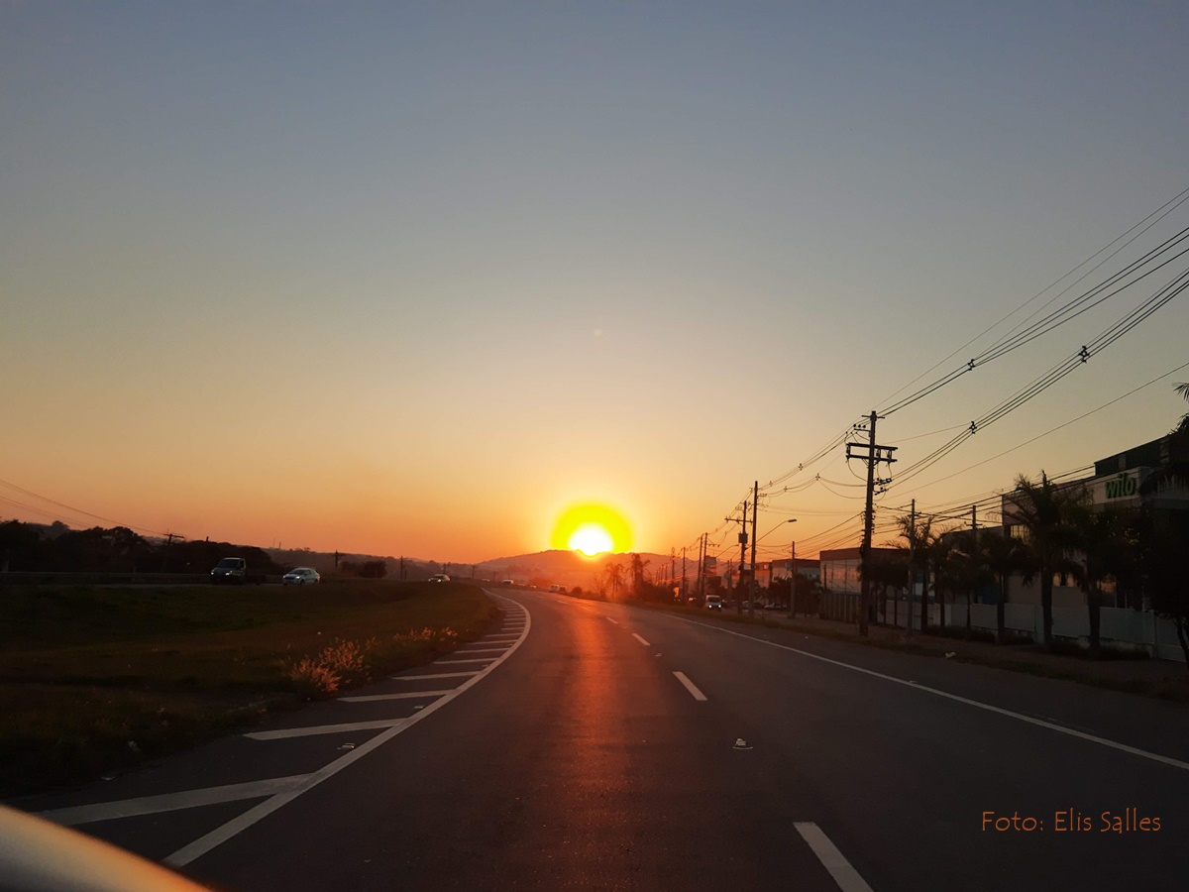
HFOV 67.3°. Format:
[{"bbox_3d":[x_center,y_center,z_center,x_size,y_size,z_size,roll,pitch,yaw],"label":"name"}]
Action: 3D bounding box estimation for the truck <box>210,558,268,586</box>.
[{"bbox_3d":[-26.286,9.191,66.113,1.900,2.030,5.500,3,-9,3],"label":"truck"}]

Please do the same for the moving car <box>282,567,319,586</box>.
[{"bbox_3d":[-25.107,11.168,76.444,1.750,1.480,4.300,3,-9,3],"label":"moving car"}]

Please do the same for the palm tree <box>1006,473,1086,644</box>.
[{"bbox_3d":[20.738,5.180,40.901,3.900,8.036,3.800,4,-9,0],"label":"palm tree"}]

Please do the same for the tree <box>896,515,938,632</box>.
[{"bbox_3d":[19.039,7.429,52.678,2.700,7.095,2.700,4,-9,0],"label":"tree"}]

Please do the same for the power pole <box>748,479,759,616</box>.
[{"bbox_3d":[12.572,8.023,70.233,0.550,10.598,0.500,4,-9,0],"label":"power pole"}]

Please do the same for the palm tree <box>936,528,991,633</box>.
[{"bbox_3d":[20.758,7.675,50.127,3.000,5.944,2.900,4,-9,0],"label":"palm tree"}]

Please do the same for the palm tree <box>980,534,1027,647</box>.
[{"bbox_3d":[20.576,7.055,44.959,2.500,5.681,2.500,4,-9,0],"label":"palm tree"}]

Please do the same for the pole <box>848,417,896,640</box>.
[{"bbox_3d":[13.044,3.576,42.389,2.450,10.685,0.700,5,-9,0],"label":"pole"}]

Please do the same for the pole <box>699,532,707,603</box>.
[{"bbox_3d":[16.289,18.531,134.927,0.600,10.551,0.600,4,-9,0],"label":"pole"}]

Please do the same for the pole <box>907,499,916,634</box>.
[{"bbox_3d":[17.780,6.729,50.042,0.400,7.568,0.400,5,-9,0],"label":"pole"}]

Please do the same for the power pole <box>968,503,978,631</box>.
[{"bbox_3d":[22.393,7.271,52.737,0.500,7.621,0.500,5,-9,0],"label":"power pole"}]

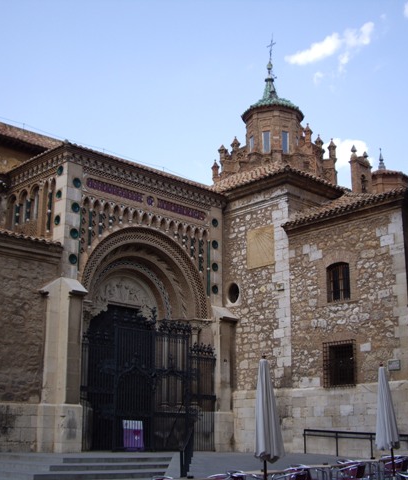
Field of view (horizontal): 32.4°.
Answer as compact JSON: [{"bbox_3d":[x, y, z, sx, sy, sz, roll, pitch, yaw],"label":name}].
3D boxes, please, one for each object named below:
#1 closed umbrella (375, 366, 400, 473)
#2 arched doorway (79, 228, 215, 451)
[{"bbox_3d":[3.318,3.459,12.573,0.440,2.420,0.440,-2,-16,0],"label":"closed umbrella"},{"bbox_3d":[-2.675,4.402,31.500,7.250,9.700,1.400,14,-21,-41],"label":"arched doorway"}]

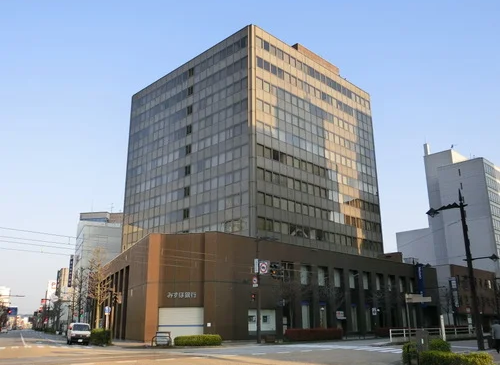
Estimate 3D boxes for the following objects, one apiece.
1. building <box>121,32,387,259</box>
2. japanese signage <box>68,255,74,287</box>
[{"bbox_3d":[0.334,-1.181,93.028,33.600,33.880,33.600,-16,-22,42],"label":"building"},{"bbox_3d":[-49.425,24.643,135.982,0.950,8.600,0.300,7,-18,-23],"label":"japanese signage"}]

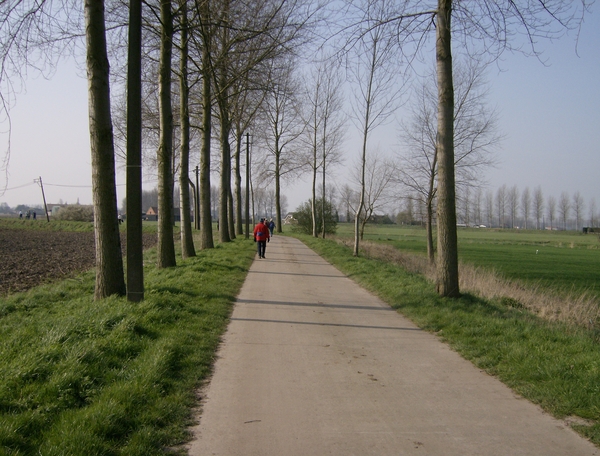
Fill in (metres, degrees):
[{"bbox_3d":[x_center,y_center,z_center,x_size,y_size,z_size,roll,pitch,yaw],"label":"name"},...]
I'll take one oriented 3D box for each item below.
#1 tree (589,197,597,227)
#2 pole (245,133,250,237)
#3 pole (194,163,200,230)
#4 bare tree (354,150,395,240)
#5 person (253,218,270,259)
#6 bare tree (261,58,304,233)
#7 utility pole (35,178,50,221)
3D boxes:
[{"bbox_3d":[149.282,-7.400,320.000,4.200,15.600,4.200,0,1,-3],"label":"tree"},{"bbox_3d":[-4.004,-3.223,48.000,0.520,8.100,0.300,0,1,-3],"label":"pole"},{"bbox_3d":[-12.261,-3.648,75.000,0.700,7.900,0.300,0,1,-9],"label":"pole"},{"bbox_3d":[6.297,-2.747,53.000,3.500,7.600,3.400,0,1,-3],"label":"bare tree"},{"bbox_3d":[-1.594,0.453,26.300,0.640,1.690,0.450,0,1,-3],"label":"person"},{"bbox_3d":[-1.926,-9.079,69.000,5.000,19.100,5.000,0,1,-3],"label":"bare tree"},{"bbox_3d":[-44.268,-4.823,108.000,1.100,7.900,0.400,-11,1,-16],"label":"utility pole"}]

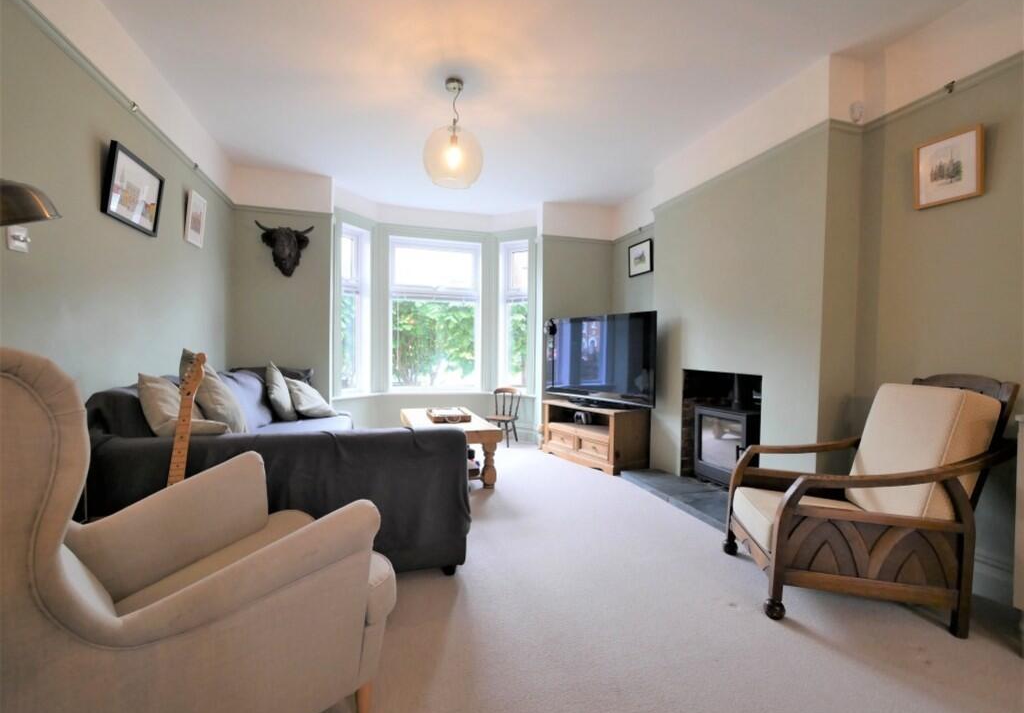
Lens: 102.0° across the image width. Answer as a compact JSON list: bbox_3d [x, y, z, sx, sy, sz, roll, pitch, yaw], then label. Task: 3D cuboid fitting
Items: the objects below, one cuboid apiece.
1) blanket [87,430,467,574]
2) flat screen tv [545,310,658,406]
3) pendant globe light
[{"bbox_3d":[-0.949,0.639,1.815,1.514,0.669,0.247,0,1,-14],"label":"blanket"},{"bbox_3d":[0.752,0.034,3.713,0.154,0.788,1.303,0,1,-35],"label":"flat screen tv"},{"bbox_3d":[-0.326,-1.251,2.325,0.335,0.612,0.335,0,1,-18],"label":"pendant globe light"}]

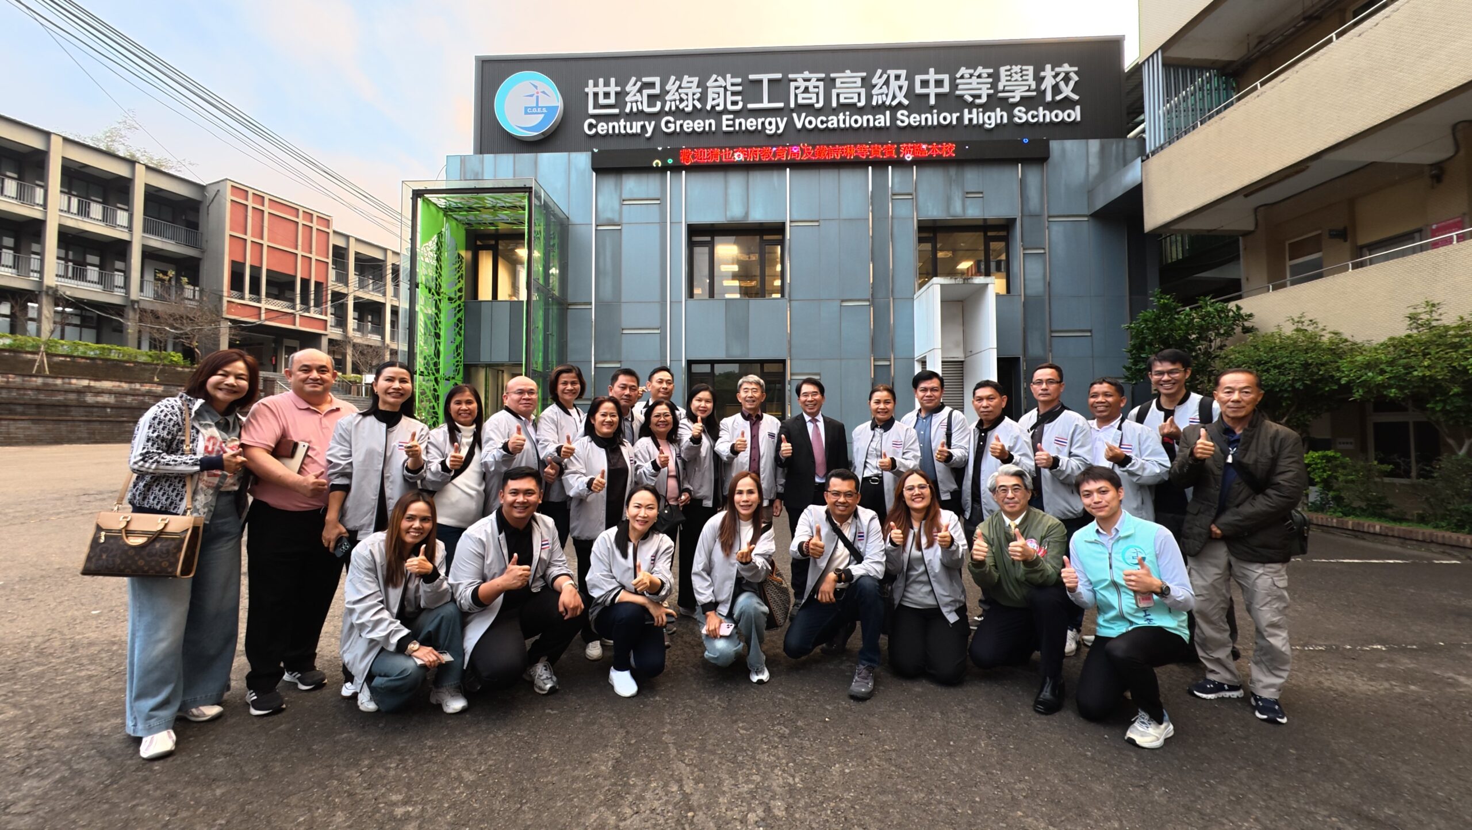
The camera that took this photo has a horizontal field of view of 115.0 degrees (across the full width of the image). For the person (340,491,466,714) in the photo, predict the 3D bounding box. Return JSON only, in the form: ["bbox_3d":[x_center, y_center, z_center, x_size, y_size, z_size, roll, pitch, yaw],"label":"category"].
[{"bbox_3d":[-1.660,0.881,2.354,0.550,1.000,0.600,1,-2,-38],"label":"person"}]

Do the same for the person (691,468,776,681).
[{"bbox_3d":[-0.010,0.868,2.585,0.440,1.040,0.560,0,-2,-12],"label":"person"}]

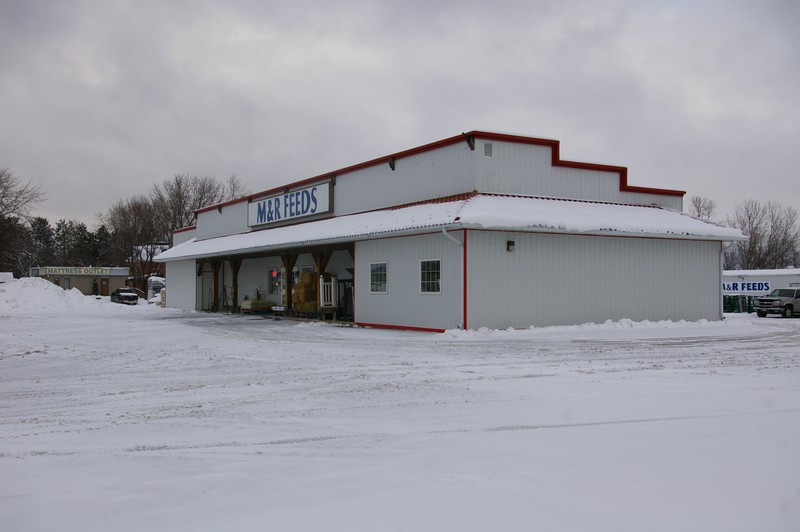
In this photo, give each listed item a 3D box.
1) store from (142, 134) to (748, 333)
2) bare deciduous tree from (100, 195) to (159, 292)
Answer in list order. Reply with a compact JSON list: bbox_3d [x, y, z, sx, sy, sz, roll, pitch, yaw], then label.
[{"bbox_3d":[-2.077,-0.670,41.475,12.525,6.363,36.056,1,-2,-31],"label":"store"},{"bbox_3d":[-34.700,-2.600,103.000,7.700,12.400,7.700,0,-2,0],"label":"bare deciduous tree"}]

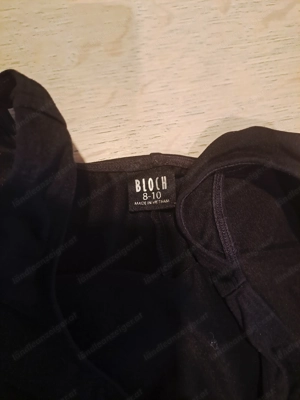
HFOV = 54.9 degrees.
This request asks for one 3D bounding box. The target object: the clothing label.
[{"bbox_3d":[0.002,-0.008,0.240,0.039,0.003,0.035,-4,77,-1],"label":"clothing label"}]

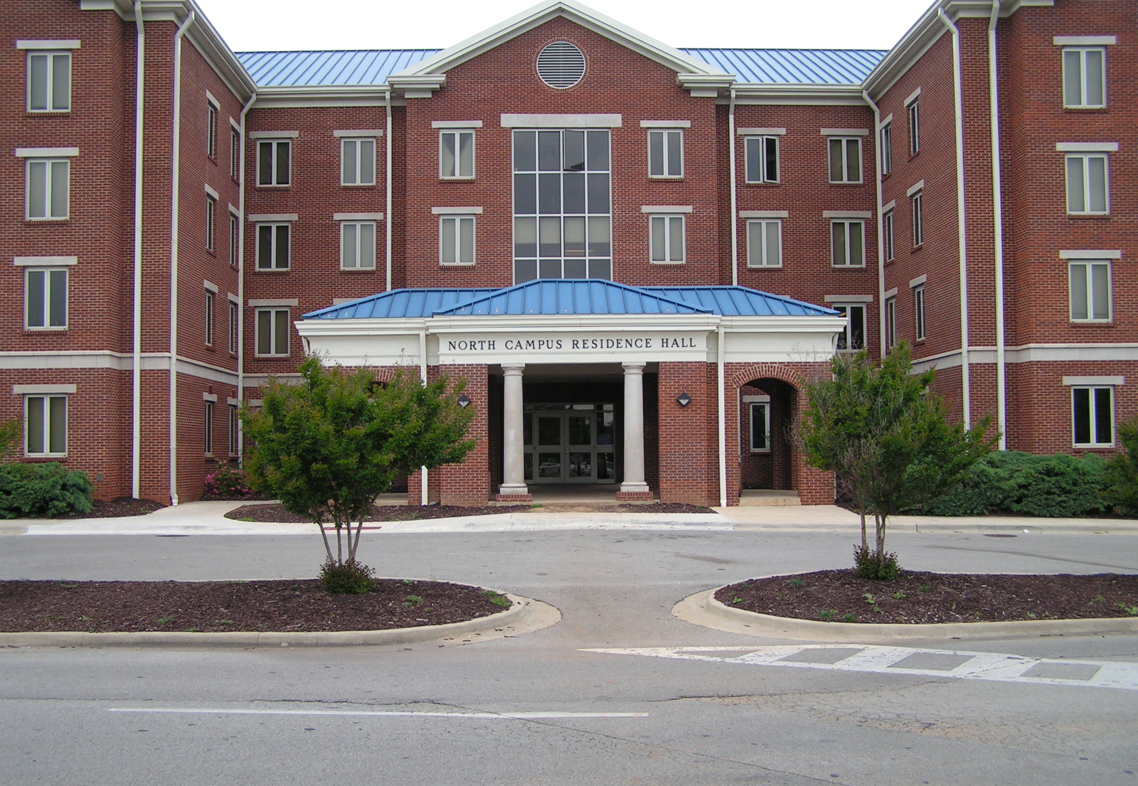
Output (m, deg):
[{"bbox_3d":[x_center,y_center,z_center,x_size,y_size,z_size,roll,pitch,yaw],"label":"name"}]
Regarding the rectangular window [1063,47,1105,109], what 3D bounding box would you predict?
[{"bbox_3d":[12.748,-7.775,30.875,1.060,1.520,0.130,0,-3,-1],"label":"rectangular window"}]

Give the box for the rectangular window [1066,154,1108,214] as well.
[{"bbox_3d":[12.717,-5.117,30.662,1.073,1.498,0.120,0,-3,-2],"label":"rectangular window"}]

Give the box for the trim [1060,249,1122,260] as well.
[{"bbox_3d":[12.742,-3.378,30.556,1.520,0.205,0.120,0,-3,-1],"label":"trim"}]

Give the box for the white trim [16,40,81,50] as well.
[{"bbox_3d":[-12.668,-8.480,30.470,1.528,0.197,0.120,0,-3,-1],"label":"white trim"}]

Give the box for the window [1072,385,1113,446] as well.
[{"bbox_3d":[12.784,0.591,30.433,1.050,1.500,0.120,0,-3,-1],"label":"window"}]

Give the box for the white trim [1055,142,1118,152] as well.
[{"bbox_3d":[12.723,-6.035,30.688,1.524,0.205,0.120,0,-3,-1],"label":"white trim"}]

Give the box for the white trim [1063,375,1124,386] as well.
[{"bbox_3d":[12.777,-0.292,30.406,1.520,0.208,0.110,0,-3,-1],"label":"white trim"}]

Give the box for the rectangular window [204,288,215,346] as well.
[{"bbox_3d":[-10.150,-2.070,35.028,0.130,1.490,1.060,0,-3,-1],"label":"rectangular window"}]

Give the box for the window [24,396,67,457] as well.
[{"bbox_3d":[-12.581,0.788,30.045,1.050,1.500,0.130,0,-3,-1],"label":"window"}]

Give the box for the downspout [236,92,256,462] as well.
[{"bbox_3d":[-9.828,-3.075,38.222,0.480,12.393,0.160,0,-3,-1],"label":"downspout"}]

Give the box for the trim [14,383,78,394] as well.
[{"bbox_3d":[-12.525,-0.093,29.879,1.491,0.219,0.120,0,-3,-2],"label":"trim"}]

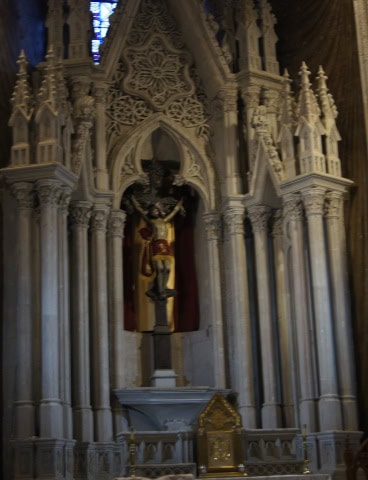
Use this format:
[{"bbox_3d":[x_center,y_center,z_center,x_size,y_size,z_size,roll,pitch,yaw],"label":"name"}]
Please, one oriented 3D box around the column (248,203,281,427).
[{"bbox_3d":[1.228,1.131,13.682,0.304,3.429,0.304,1,-13,-16],"label":"column"}]

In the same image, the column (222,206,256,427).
[{"bbox_3d":[0.886,1.148,13.792,0.307,3.440,0.307,1,-13,-16],"label":"column"}]

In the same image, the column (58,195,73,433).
[{"bbox_3d":[-1.599,0.941,12.220,0.177,3.442,0.177,1,-13,-16],"label":"column"}]

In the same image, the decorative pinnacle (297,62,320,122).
[{"bbox_3d":[1.748,-2.138,12.846,0.239,0.852,0.239,8,-16,-37],"label":"decorative pinnacle"}]

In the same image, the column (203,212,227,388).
[{"bbox_3d":[0.457,1.125,13.260,0.237,3.101,0.237,1,-13,-13],"label":"column"}]

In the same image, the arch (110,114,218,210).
[{"bbox_3d":[-0.330,-1.250,14.268,1.681,1.602,0.350,1,-13,-16],"label":"arch"}]

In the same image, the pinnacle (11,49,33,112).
[{"bbox_3d":[-2.183,-2.146,12.098,0.222,0.866,0.222,-5,-13,11],"label":"pinnacle"}]

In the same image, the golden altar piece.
[{"bbox_3d":[0.414,2.267,10.550,0.500,0.948,0.420,1,-13,-13],"label":"golden altar piece"}]

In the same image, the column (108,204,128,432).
[{"bbox_3d":[-0.960,1.168,13.502,0.240,3.395,0.240,1,-13,-16],"label":"column"}]

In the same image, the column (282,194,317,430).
[{"bbox_3d":[1.577,0.962,12.342,0.250,3.223,0.250,-2,-13,0],"label":"column"}]

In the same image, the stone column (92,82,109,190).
[{"bbox_3d":[-1.213,-1.507,13.059,0.205,1.580,0.205,1,-13,-13],"label":"stone column"}]

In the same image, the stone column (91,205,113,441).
[{"bbox_3d":[-1.210,1.164,13.171,0.263,3.487,0.263,1,-13,-16],"label":"stone column"}]

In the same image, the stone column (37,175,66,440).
[{"bbox_3d":[-1.783,0.857,11.993,0.333,3.496,0.333,1,-13,-16],"label":"stone column"}]

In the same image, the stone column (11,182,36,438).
[{"bbox_3d":[-2.031,0.862,11.407,0.315,3.221,0.315,-5,-13,11],"label":"stone column"}]

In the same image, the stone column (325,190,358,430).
[{"bbox_3d":[2.319,0.995,13.285,0.251,3.587,0.251,1,-13,-16],"label":"stone column"}]

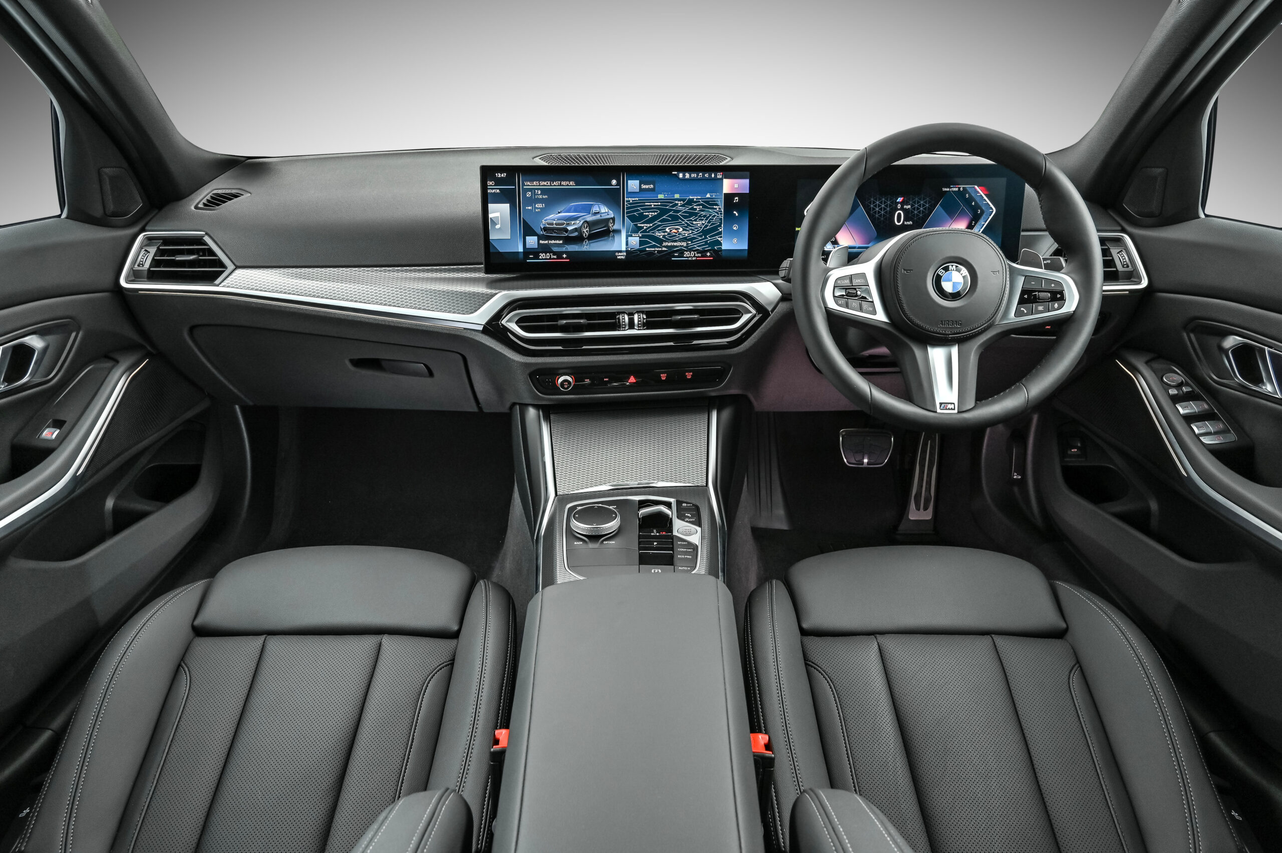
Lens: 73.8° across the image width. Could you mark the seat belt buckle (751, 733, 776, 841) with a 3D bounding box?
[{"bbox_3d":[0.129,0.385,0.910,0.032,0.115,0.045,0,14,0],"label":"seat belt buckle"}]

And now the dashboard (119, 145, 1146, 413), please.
[{"bbox_3d":[-0.011,-0.224,1.259,1.420,0.340,0.430,0,29,0],"label":"dashboard"}]

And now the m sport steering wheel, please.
[{"bbox_3d":[0.365,-0.181,1.040,0.370,0.370,0.115,0,7,0],"label":"m sport steering wheel"}]

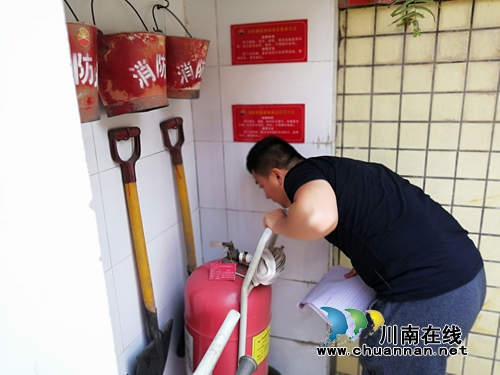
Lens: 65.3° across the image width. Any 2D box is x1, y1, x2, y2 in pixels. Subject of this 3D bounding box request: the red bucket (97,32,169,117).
[{"bbox_3d":[-0.317,-0.314,1.108,0.205,0.210,0.240,0,15,19],"label":"red bucket"}]

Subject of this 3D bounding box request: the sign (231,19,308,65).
[{"bbox_3d":[0.070,-0.548,1.484,0.298,0.149,0.010,3,16,18],"label":"sign"}]

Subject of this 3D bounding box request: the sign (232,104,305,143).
[{"bbox_3d":[0.072,-0.254,1.567,0.299,0.151,0.010,3,16,18],"label":"sign"}]

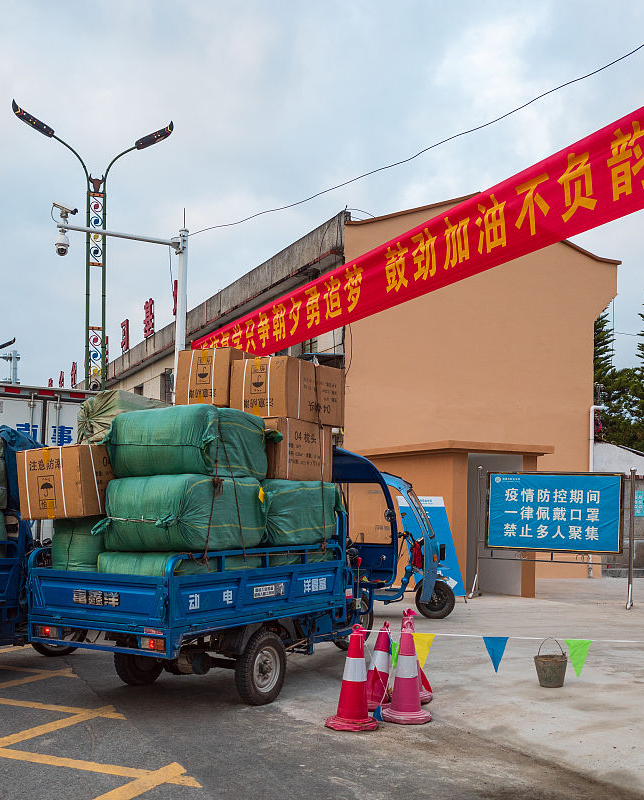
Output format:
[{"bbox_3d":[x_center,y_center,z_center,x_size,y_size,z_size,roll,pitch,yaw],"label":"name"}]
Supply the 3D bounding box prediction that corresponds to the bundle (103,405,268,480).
[{"bbox_3d":[-1.051,0.355,7.182,1.100,0.550,0.640,-4,-7,33],"label":"bundle"}]

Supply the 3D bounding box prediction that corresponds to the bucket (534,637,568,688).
[{"bbox_3d":[1.825,2.087,7.420,0.265,0.400,0.265,1,-6,0],"label":"bucket"}]

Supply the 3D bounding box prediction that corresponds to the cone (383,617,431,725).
[{"bbox_3d":[0.601,1.929,6.676,0.360,0.670,0.360,0,-6,0],"label":"cone"}]

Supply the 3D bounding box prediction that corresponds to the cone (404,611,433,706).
[{"bbox_3d":[0.630,1.840,6.720,0.355,0.640,0.355,1,-6,0],"label":"cone"}]

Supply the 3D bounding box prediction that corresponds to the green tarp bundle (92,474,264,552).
[{"bbox_3d":[-0.909,0.756,6.351,0.700,0.470,0.870,-3,-7,31],"label":"green tarp bundle"}]

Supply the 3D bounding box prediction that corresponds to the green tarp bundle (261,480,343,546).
[{"bbox_3d":[-0.415,0.858,7.140,0.660,0.470,0.970,-3,-7,31],"label":"green tarp bundle"}]

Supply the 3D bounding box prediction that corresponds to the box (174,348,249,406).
[{"bbox_3d":[-0.706,-0.123,7.570,0.500,0.445,0.850,-3,-7,31],"label":"box"}]

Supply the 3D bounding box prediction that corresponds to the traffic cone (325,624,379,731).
[{"bbox_3d":[0.204,1.909,6.496,0.370,0.670,0.370,0,-6,0],"label":"traffic cone"}]

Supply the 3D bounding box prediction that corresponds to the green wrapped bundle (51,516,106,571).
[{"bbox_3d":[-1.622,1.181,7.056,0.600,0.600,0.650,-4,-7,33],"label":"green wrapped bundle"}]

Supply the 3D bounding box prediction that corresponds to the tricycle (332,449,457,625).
[{"bbox_3d":[0.620,1.761,10.571,1.100,1.850,2.500,-6,-9,44],"label":"tricycle"}]

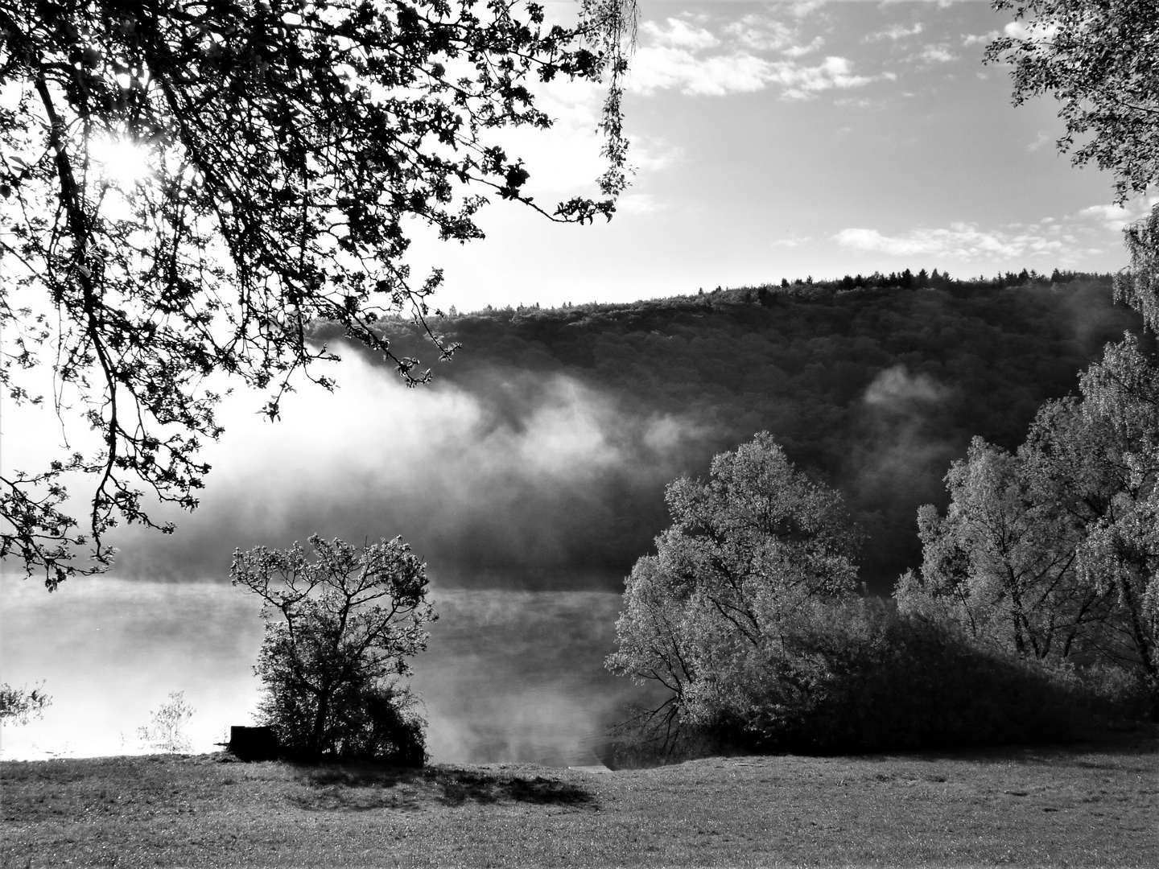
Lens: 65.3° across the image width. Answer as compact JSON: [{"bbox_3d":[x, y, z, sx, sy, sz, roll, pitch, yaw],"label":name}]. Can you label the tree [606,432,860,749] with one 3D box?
[{"bbox_3d":[5.300,5.200,31.000,8.600,10.200,7.800,0,-9,0],"label":"tree"}]

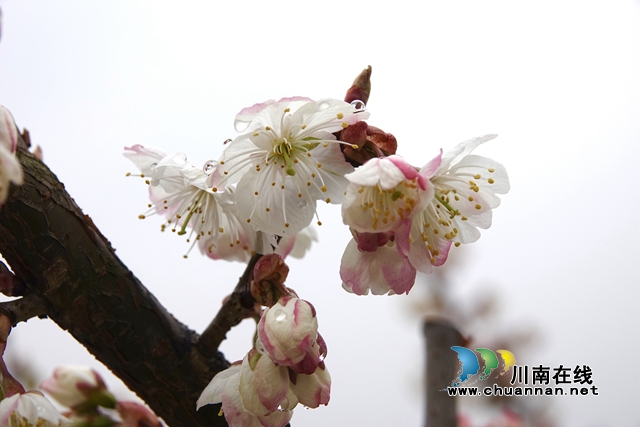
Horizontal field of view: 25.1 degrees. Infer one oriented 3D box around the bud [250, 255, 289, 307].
[{"bbox_3d":[-0.011,0.015,0.325,0.008,0.011,0.008,6,-6,0],"label":"bud"}]

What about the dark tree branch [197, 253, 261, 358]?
[{"bbox_3d":[-0.021,0.021,0.330,0.006,0.025,0.006,28,-6,0],"label":"dark tree branch"}]

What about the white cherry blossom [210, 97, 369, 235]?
[{"bbox_3d":[-0.007,-0.011,0.320,0.035,0.030,0.018,0,16,-2],"label":"white cherry blossom"}]

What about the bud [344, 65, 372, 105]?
[{"bbox_3d":[0.009,-0.029,0.333,0.006,0.011,0.006,19,-3,0],"label":"bud"}]

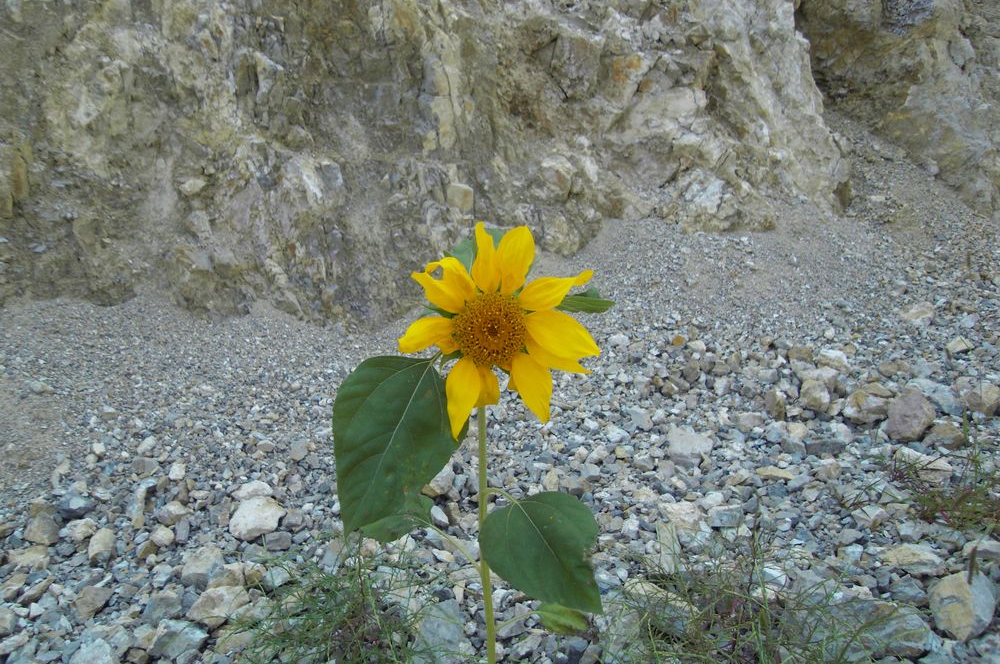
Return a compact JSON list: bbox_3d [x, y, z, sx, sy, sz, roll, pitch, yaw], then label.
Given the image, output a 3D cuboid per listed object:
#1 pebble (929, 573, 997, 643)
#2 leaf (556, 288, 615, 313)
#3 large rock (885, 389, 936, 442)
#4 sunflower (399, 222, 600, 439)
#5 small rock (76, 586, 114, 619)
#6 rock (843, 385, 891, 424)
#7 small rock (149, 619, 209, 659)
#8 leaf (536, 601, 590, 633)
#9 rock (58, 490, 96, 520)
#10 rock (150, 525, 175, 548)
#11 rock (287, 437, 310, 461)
[{"bbox_3d":[0.846,0.502,1.268,0.122,0.104,0.095,4,7,35],"label":"pebble"},{"bbox_3d":[0.075,-0.029,0.640,0.061,0.024,0.040,0,8,0],"label":"leaf"},{"bbox_3d":[1.593,0.322,2.686,0.198,0.174,0.159,4,7,31],"label":"large rock"},{"bbox_3d":[0.000,-0.001,0.600,0.175,0.189,0.070,0,0,0],"label":"sunflower"},{"bbox_3d":[-0.776,0.518,1.327,0.078,0.050,0.061,-4,7,-31],"label":"small rock"},{"bbox_3d":[1.205,0.238,2.280,0.158,0.112,0.134,0,8,0],"label":"rock"},{"bbox_3d":[-0.554,0.530,1.195,0.103,0.053,0.072,-3,7,-26],"label":"small rock"},{"bbox_3d":[0.054,0.241,0.585,0.046,0.027,0.035,0,8,0],"label":"leaf"},{"bbox_3d":[-0.926,0.378,1.520,0.083,0.057,0.071,0,8,0],"label":"rock"},{"bbox_3d":[-0.681,0.413,1.400,0.049,0.039,0.041,0,8,0],"label":"rock"},{"bbox_3d":[-0.682,0.400,2.357,0.071,0.068,0.058,-2,6,-16],"label":"rock"}]

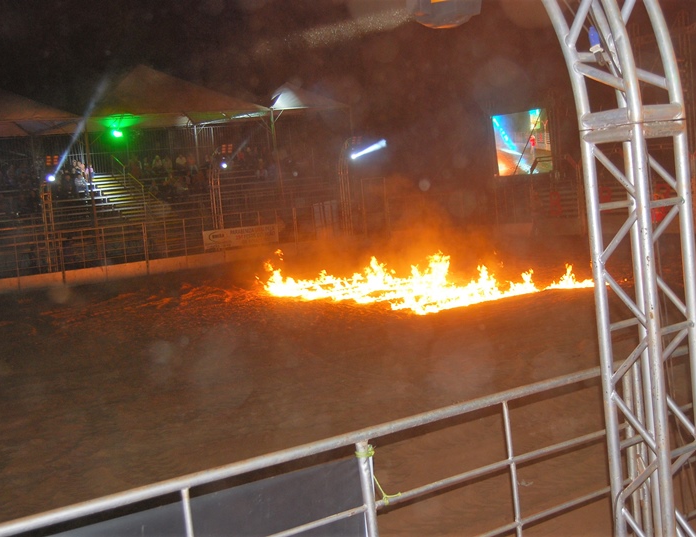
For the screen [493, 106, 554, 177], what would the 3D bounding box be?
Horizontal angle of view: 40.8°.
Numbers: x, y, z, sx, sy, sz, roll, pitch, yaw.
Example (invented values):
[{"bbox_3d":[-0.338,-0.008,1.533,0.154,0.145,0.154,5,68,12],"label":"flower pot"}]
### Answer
[{"bbox_3d":[7.649,-5.467,41.000,0.200,2.720,3.300,-10,7,-36],"label":"screen"}]

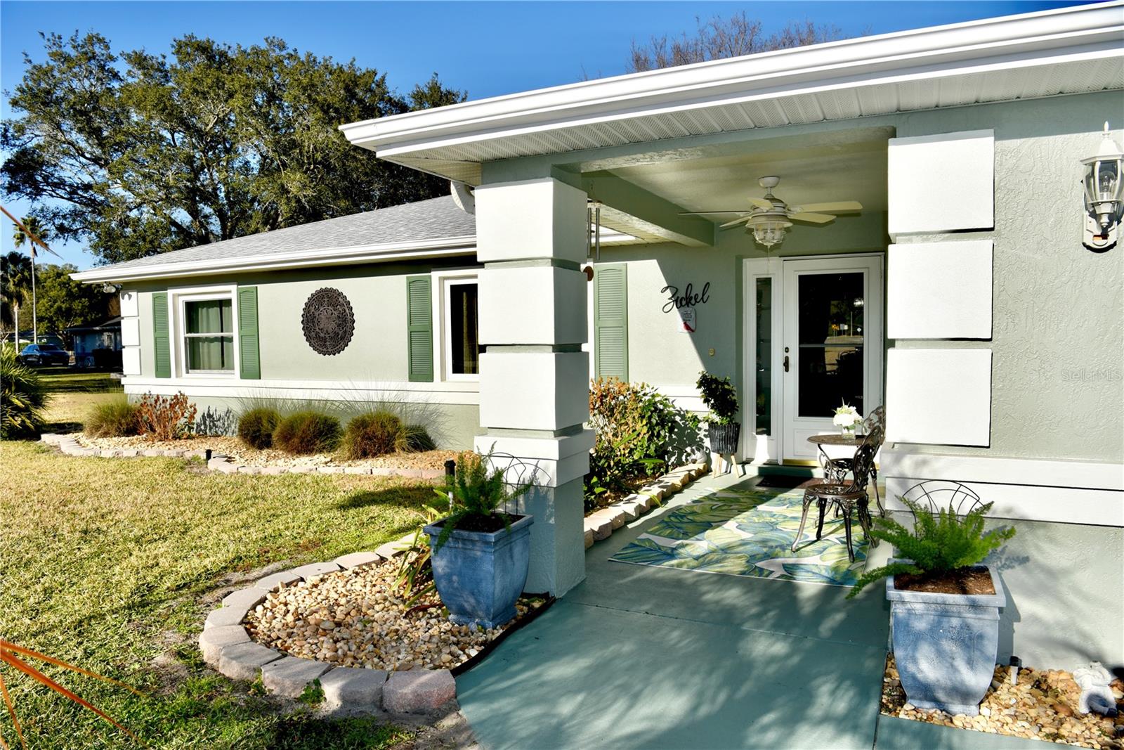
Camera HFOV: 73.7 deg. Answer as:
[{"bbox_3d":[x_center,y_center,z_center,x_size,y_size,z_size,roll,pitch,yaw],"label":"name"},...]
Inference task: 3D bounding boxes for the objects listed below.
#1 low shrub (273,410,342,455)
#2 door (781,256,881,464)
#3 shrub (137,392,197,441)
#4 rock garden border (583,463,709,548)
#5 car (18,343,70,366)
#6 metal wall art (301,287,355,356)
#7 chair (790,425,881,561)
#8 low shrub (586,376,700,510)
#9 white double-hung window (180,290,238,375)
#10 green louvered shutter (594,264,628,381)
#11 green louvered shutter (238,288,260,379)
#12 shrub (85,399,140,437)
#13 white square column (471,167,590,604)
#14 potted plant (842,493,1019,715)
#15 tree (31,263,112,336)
[{"bbox_3d":[-3.201,0.723,9.420,0.820,0.550,0.780,1,3,24],"label":"low shrub"},{"bbox_3d":[2.684,-0.140,7.447,0.954,2.067,0.060,1,3,25],"label":"door"},{"bbox_3d":[-5.568,0.578,10.579,0.855,0.684,0.741,1,3,25],"label":"shrub"},{"bbox_3d":[0.713,1.037,6.183,0.290,0.120,3.381,1,3,25],"label":"rock garden border"},{"bbox_3d":[-39.378,-1.549,57.000,1.850,1.580,4.600,-1,3,-10],"label":"car"},{"bbox_3d":[-3.115,-0.711,9.967,0.910,0.910,0.040,1,3,26],"label":"metal wall art"},{"bbox_3d":[1.782,0.727,4.775,0.480,0.828,0.420,2,3,41],"label":"chair"},{"bbox_3d":[0.642,0.539,6.891,1.140,0.969,1.425,1,3,25],"label":"low shrub"},{"bbox_3d":[-5.336,-0.588,11.254,1.260,1.250,0.120,1,3,27],"label":"white double-hung window"},{"bbox_3d":[0.528,-0.568,8.044,0.366,1.270,0.045,1,3,25],"label":"green louvered shutter"},{"bbox_3d":[-4.335,-0.574,10.418,0.375,1.282,0.040,1,3,25],"label":"green louvered shutter"},{"bbox_3d":[-6.727,0.619,11.212,0.827,0.570,0.807,1,3,25],"label":"shrub"},{"bbox_3d":[-0.170,0.075,4.201,0.513,2.236,0.511,1,3,25],"label":"white square column"},{"bbox_3d":[1.402,0.857,2.873,0.589,0.798,0.532,1,3,25],"label":"potted plant"},{"bbox_3d":[-39.711,-4.965,61.000,6.400,8.200,6.400,-2,3,-35],"label":"tree"}]

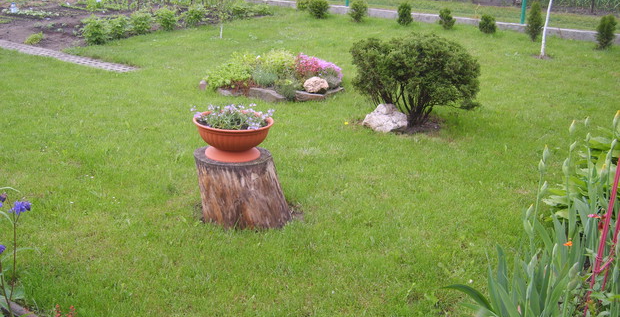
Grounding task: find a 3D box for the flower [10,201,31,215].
[{"bbox_3d":[-0.924,0.156,2.000,0.066,0.046,0.060,2,19,0],"label":"flower"}]

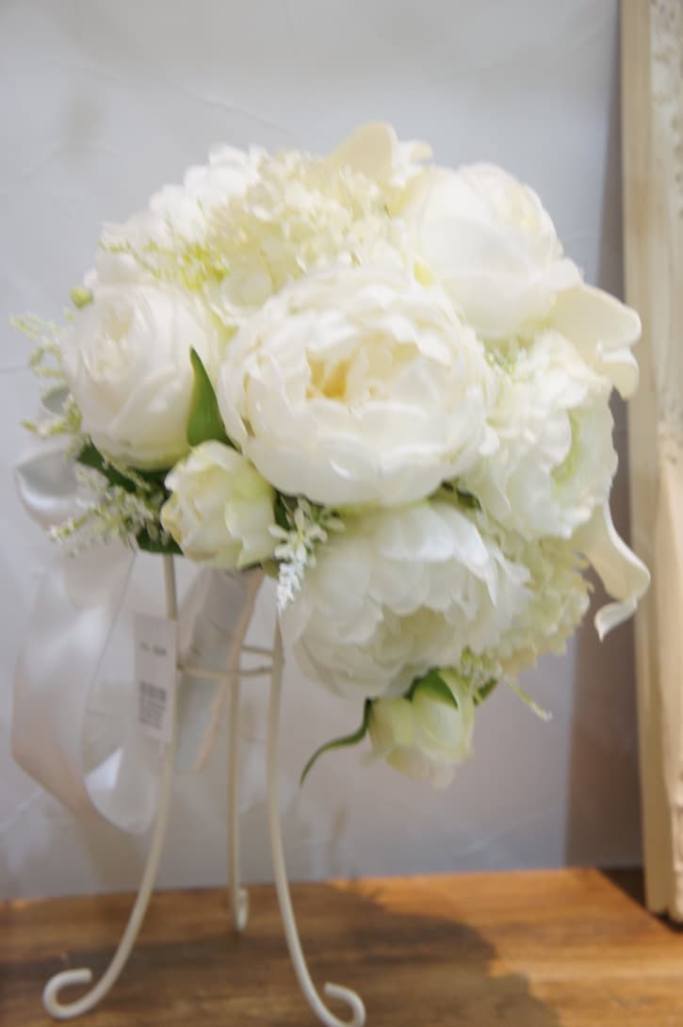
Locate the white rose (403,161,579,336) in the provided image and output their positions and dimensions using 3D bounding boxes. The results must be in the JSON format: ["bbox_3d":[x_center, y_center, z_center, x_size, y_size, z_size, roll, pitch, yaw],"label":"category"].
[{"bbox_3d":[0.071,-0.124,0.690,0.084,0.083,0.078,-5,-26,-40],"label":"white rose"}]

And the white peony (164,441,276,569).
[{"bbox_3d":[-0.054,-0.004,0.642,0.051,0.055,0.053,3,2,0],"label":"white peony"}]

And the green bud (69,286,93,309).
[{"bbox_3d":[-0.125,-0.104,0.700,0.011,0.011,0.010,3,-5,24],"label":"green bud"}]

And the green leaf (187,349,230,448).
[{"bbox_3d":[-0.059,-0.050,0.652,0.019,0.048,0.012,-17,-11,15],"label":"green leaf"}]

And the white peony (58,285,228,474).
[{"bbox_3d":[-0.092,-0.063,0.672,0.077,0.080,0.073,4,-18,34],"label":"white peony"}]

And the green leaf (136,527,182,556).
[{"bbox_3d":[-0.084,0.012,0.675,0.026,0.017,0.010,1,-17,6],"label":"green leaf"}]

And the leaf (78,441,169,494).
[{"bbox_3d":[-0.103,-0.021,0.685,0.046,0.016,0.014,25,-19,16],"label":"leaf"}]

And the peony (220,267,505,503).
[{"bbox_3d":[0.007,-0.056,0.635,0.121,0.106,0.085,1,-14,10],"label":"peony"}]

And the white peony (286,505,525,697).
[{"bbox_3d":[0.028,0.037,0.642,0.110,0.090,0.085,-1,18,-9],"label":"white peony"}]

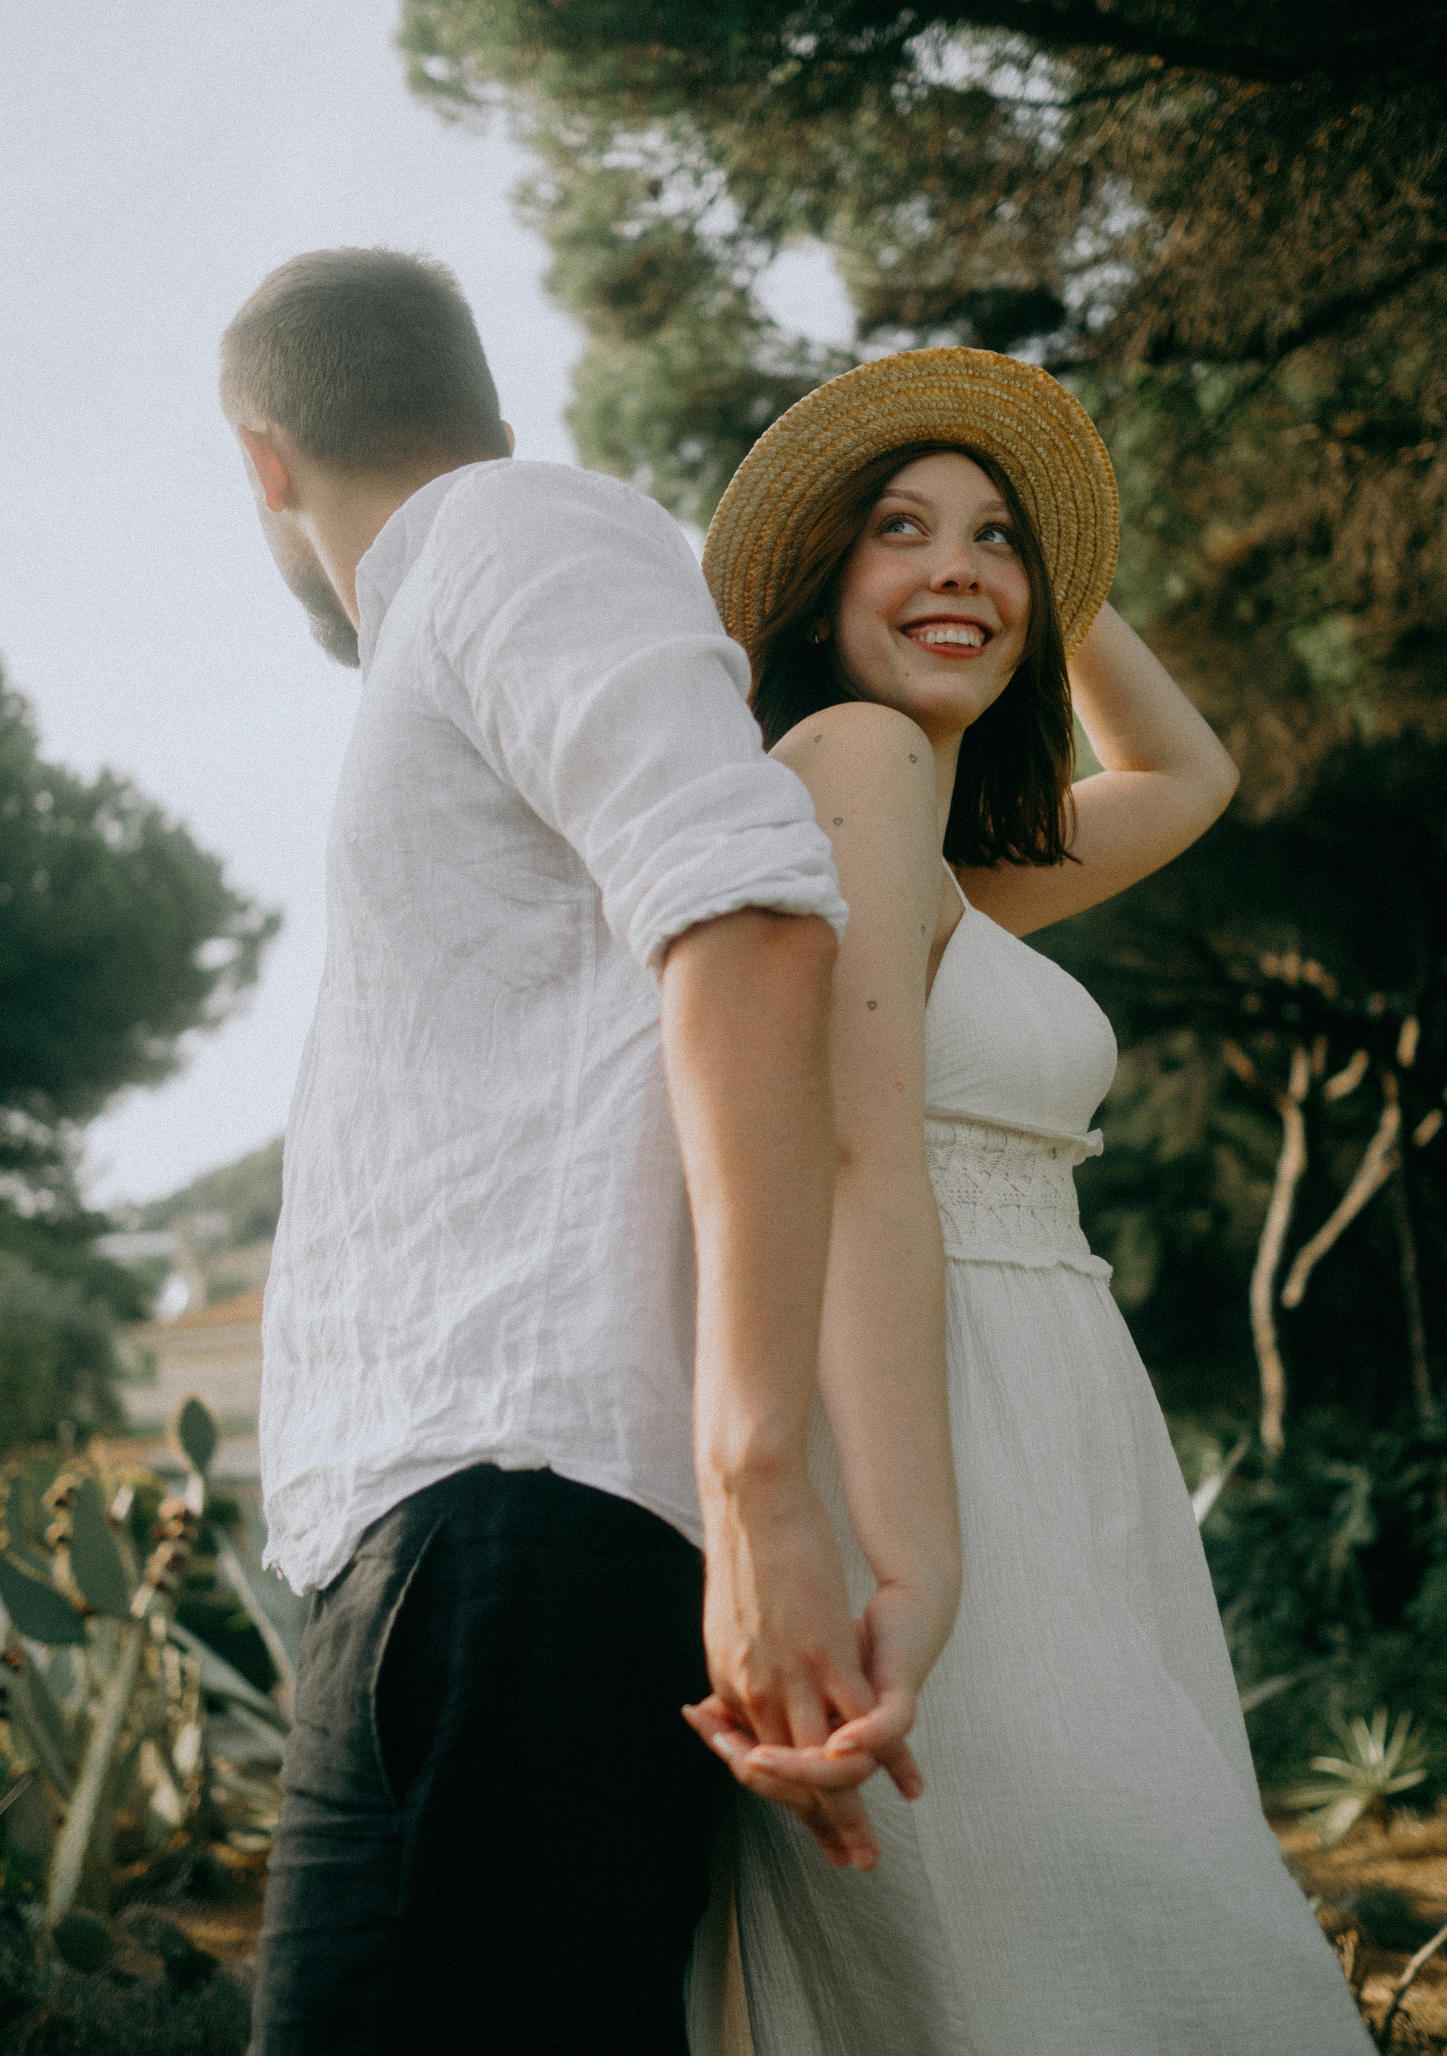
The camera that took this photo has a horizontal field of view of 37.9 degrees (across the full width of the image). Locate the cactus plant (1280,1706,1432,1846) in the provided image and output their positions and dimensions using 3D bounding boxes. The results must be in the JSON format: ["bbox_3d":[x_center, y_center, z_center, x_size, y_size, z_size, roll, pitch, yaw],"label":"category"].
[{"bbox_3d":[1.619,1.912,5.400,0.370,0.310,0.370,0,-12,0],"label":"cactus plant"}]

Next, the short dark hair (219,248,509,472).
[{"bbox_3d":[-0.231,-0.419,1.360,0.172,0.162,0.200,7,-14,-31],"label":"short dark hair"}]

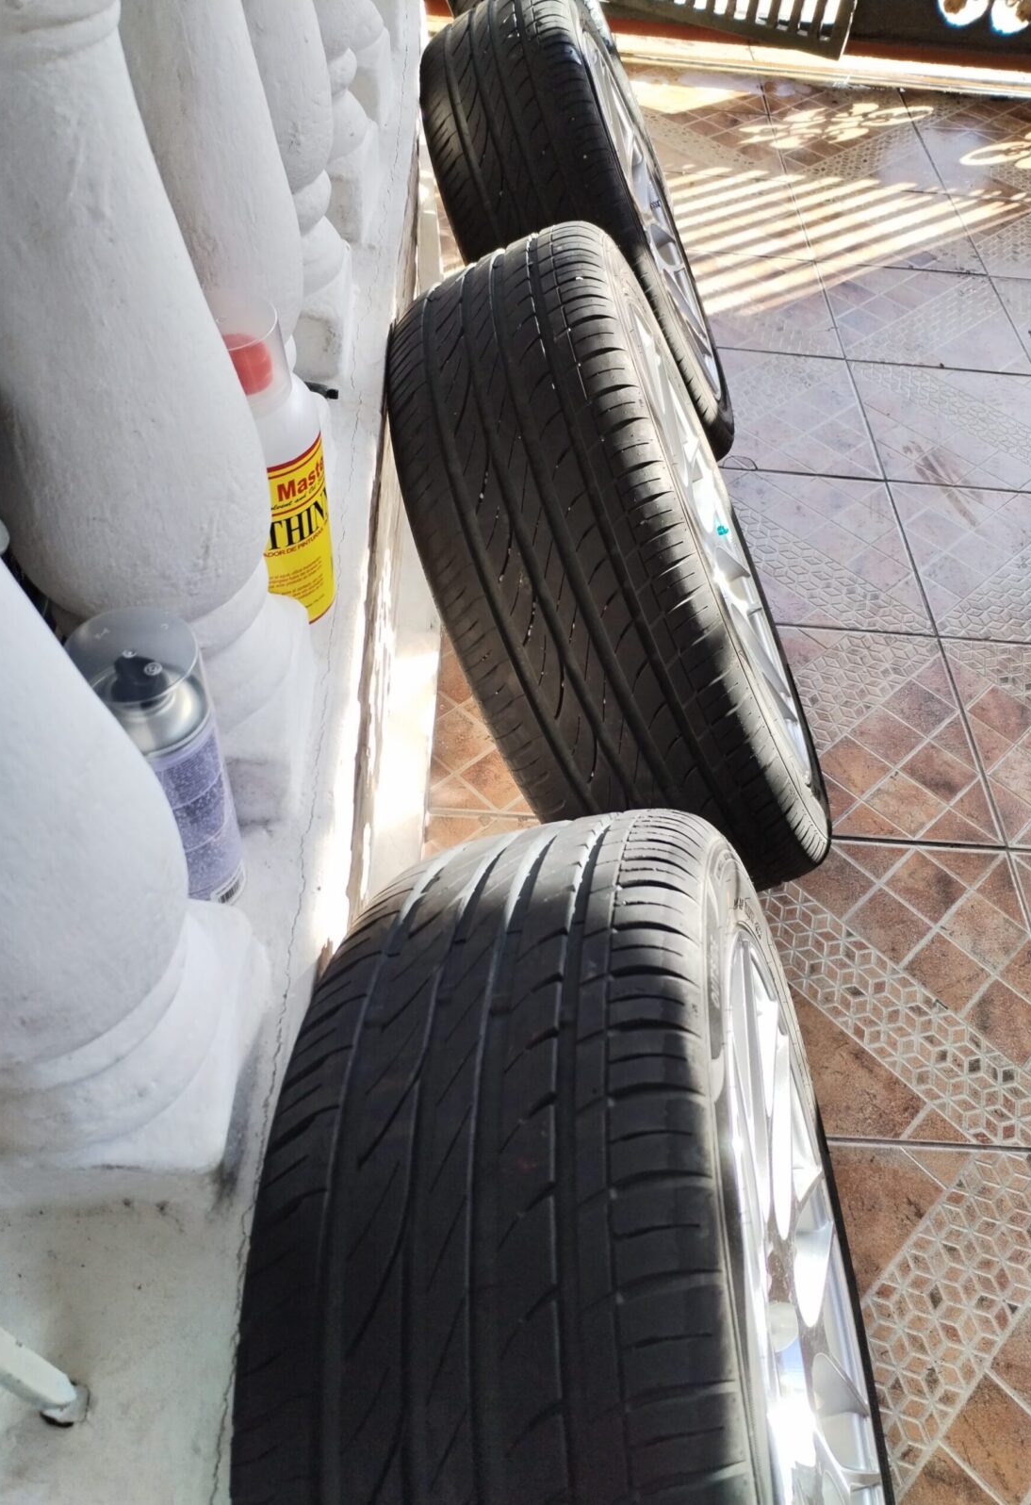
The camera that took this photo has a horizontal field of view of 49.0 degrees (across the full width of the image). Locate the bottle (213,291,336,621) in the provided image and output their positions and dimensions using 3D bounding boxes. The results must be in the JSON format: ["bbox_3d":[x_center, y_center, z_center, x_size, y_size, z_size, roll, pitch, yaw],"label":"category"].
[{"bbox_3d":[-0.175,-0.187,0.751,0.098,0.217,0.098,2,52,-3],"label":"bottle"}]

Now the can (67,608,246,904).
[{"bbox_3d":[-0.186,0.014,0.607,0.063,0.194,0.063,2,52,-3],"label":"can"}]

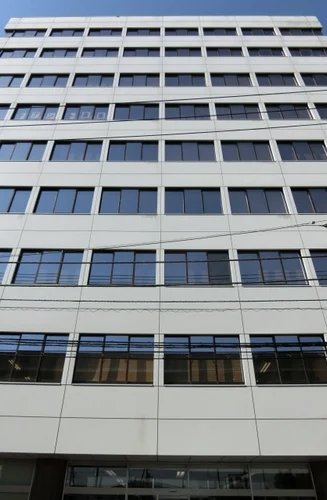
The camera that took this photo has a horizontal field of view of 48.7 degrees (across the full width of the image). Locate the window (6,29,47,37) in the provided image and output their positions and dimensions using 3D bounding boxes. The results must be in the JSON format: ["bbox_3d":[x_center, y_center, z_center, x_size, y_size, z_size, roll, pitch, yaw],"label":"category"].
[{"bbox_3d":[-10.273,-16.368,27.344,2.892,1.480,0.200,0,-38,0],"label":"window"}]

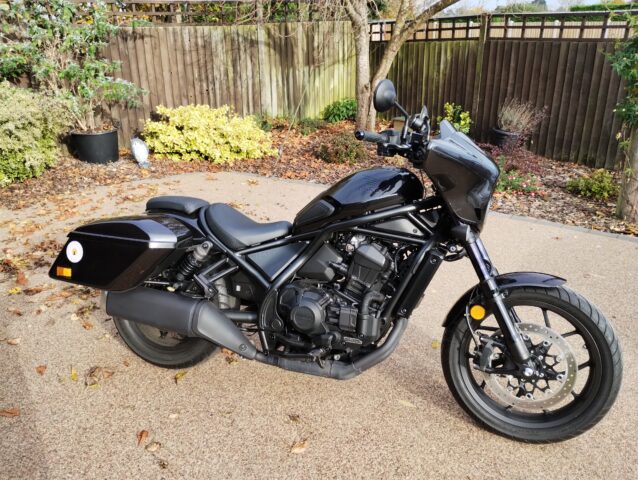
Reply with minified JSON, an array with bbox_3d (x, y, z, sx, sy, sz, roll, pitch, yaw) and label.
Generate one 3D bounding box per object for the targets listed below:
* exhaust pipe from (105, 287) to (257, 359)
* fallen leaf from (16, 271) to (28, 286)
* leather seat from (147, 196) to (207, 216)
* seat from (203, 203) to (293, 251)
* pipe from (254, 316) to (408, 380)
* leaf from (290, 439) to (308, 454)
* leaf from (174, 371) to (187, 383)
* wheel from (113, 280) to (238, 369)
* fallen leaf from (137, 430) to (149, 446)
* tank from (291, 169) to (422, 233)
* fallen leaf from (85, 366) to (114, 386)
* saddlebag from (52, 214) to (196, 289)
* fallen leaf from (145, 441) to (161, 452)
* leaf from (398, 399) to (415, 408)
[{"bbox_3d":[-0.571,0.318,2.122,0.690,0.175,0.165,12,12,15],"label":"exhaust pipe"},{"bbox_3d":[-1.849,0.247,3.213,0.075,0.045,0.110,-5,22,-14],"label":"fallen leaf"},{"bbox_3d":[-0.631,-0.153,2.302,0.290,0.080,0.200,7,9,17],"label":"leather seat"},{"bbox_3d":[-0.299,-0.065,2.208,0.415,0.160,0.300,7,9,17],"label":"seat"},{"bbox_3d":[0.046,0.406,2.034,0.585,0.270,0.160,7,9,17],"label":"pipe"},{"bbox_3d":[-0.073,0.772,1.929,0.050,0.020,0.082,19,28,40],"label":"leaf"},{"bbox_3d":[-0.625,0.616,2.332,0.045,0.015,0.080,8,23,19],"label":"leaf"},{"bbox_3d":[-0.670,0.277,2.357,0.635,0.635,0.180,7,10,16],"label":"wheel"},{"bbox_3d":[-0.676,0.760,1.977,0.042,0.012,0.085,0,22,1],"label":"fallen leaf"},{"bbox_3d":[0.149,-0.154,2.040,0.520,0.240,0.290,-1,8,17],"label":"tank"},{"bbox_3d":[-0.989,0.615,2.326,0.130,0.025,0.115,-9,23,-20],"label":"fallen leaf"},{"bbox_3d":[-0.817,0.040,2.112,0.540,0.280,0.200,7,10,16],"label":"saddlebag"},{"bbox_3d":[-0.625,0.775,1.939,0.065,0.012,0.042,-14,26,-31],"label":"fallen leaf"},{"bbox_3d":[0.372,0.688,2.173,0.078,0.010,0.035,14,25,31],"label":"leaf"}]

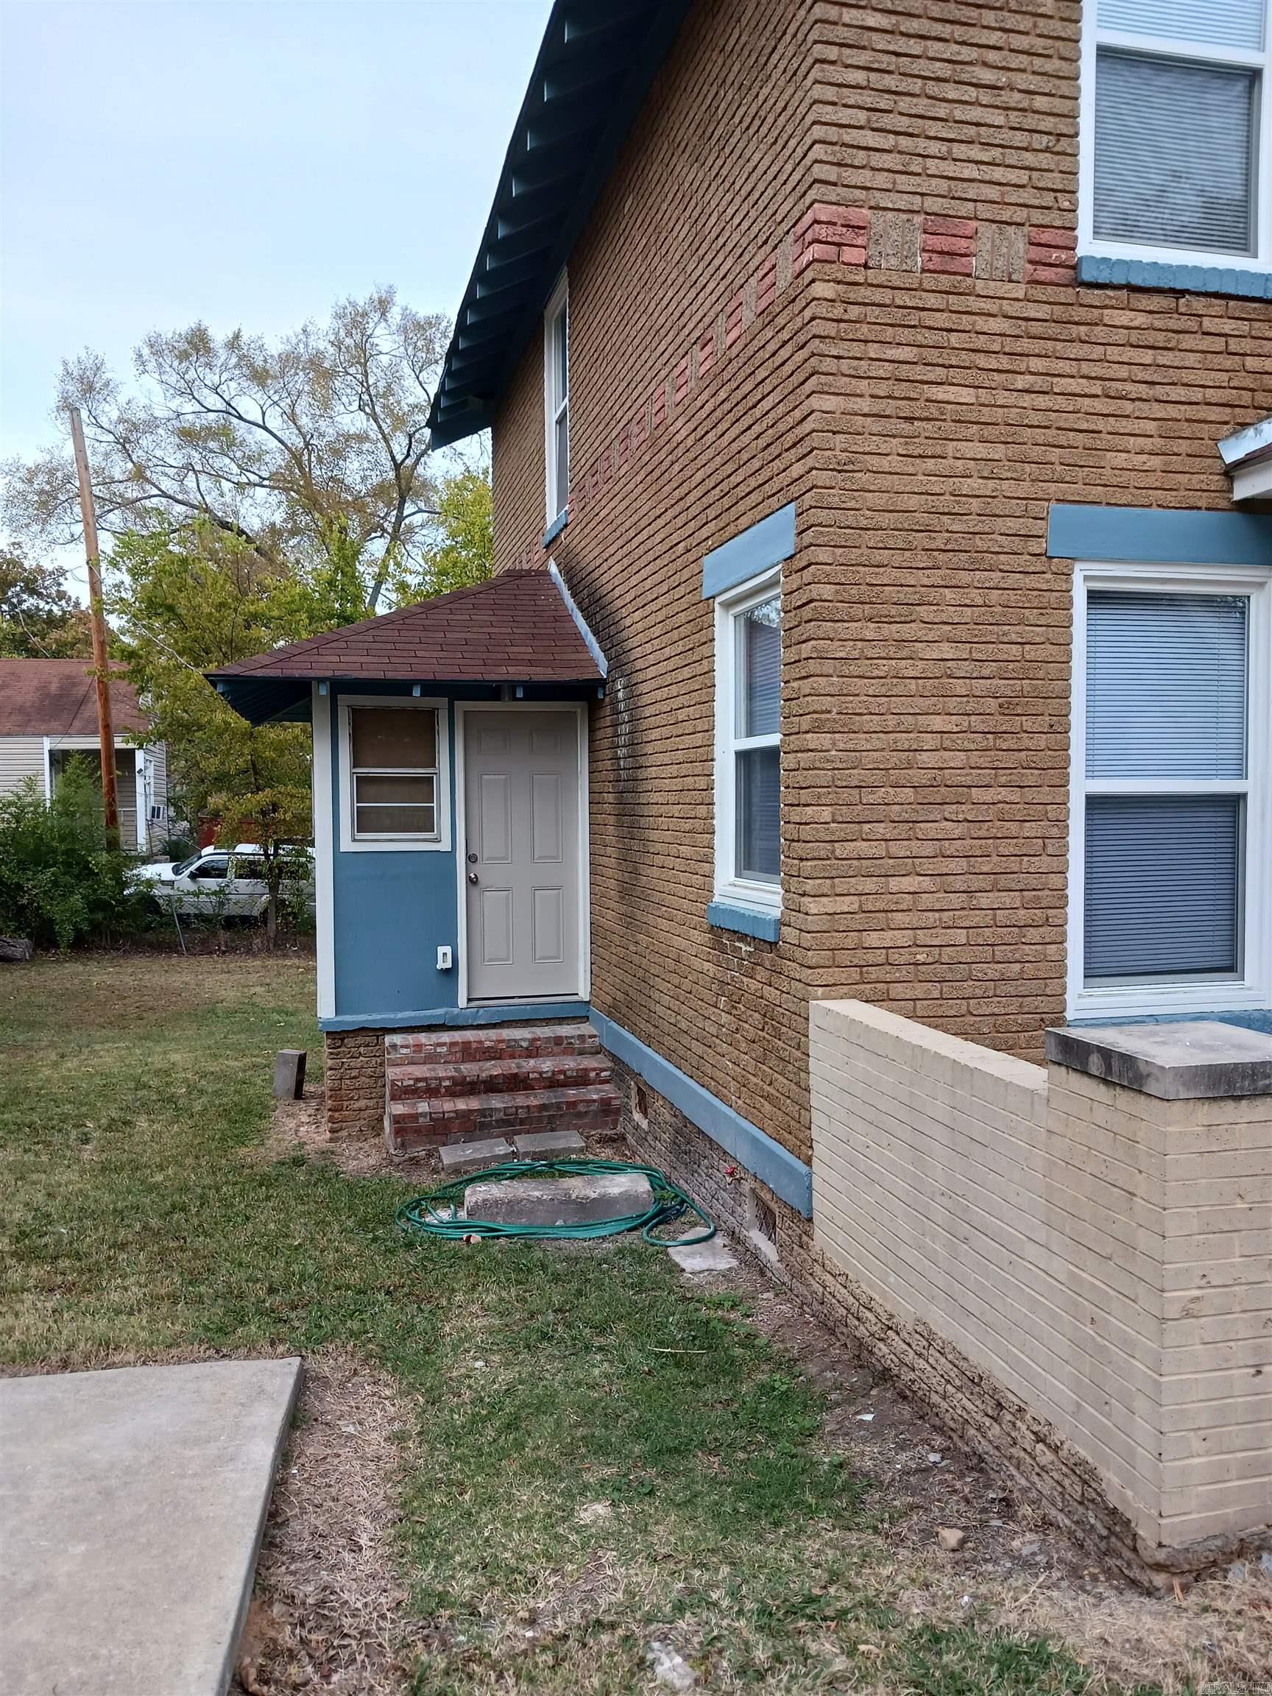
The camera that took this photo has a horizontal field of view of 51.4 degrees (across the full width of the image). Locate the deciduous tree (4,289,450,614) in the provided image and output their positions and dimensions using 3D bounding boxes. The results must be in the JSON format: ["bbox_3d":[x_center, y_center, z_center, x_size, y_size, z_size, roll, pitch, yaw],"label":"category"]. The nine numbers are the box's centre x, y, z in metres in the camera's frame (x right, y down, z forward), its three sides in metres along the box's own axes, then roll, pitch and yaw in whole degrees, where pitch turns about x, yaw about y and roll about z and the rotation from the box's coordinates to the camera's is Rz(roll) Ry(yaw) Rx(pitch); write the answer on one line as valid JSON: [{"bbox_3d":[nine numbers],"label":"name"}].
[{"bbox_3d":[-11.961,-7.875,39.710,14.400,17.800,13.600,-1,2,-14],"label":"deciduous tree"}]

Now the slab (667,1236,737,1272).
[{"bbox_3d":[0.285,1.726,5.594,0.284,0.054,0.421,-1,2,-14],"label":"slab"}]

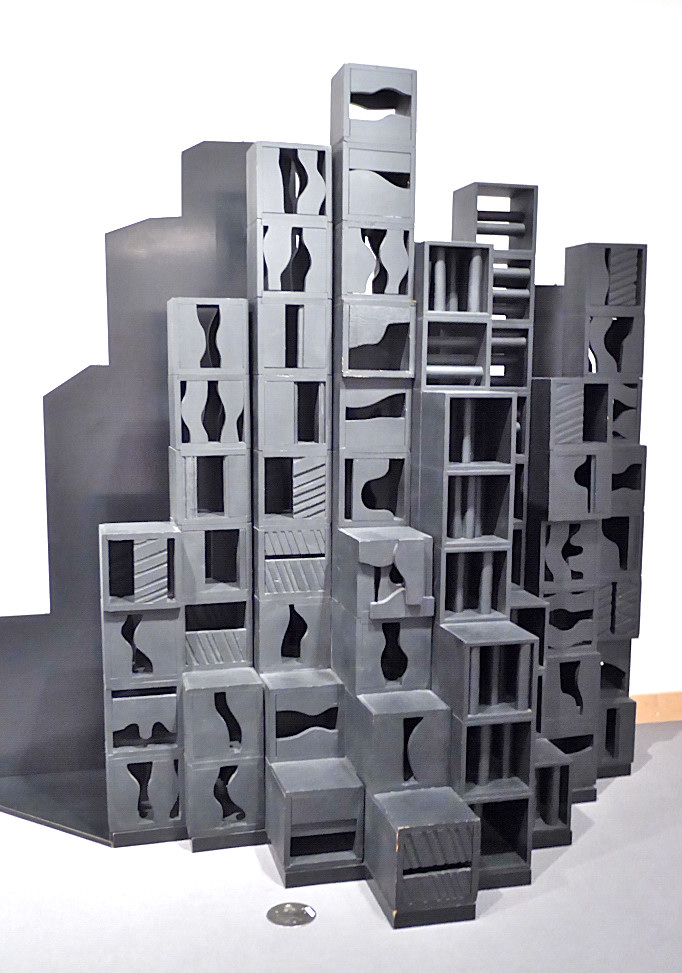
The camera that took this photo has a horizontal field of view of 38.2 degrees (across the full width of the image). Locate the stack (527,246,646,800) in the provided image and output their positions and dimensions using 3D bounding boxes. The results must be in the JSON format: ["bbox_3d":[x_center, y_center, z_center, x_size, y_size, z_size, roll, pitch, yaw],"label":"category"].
[{"bbox_3d":[0.913,0.121,3.735,0.504,2.069,0.445,-1,6,-14],"label":"stack"}]

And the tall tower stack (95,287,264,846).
[{"bbox_3d":[-0.548,0.285,3.338,0.491,1.814,0.411,-1,6,-14],"label":"tall tower stack"}]

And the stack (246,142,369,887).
[{"bbox_3d":[-0.124,0.046,3.224,0.241,2.318,0.627,-1,6,-14],"label":"stack"}]

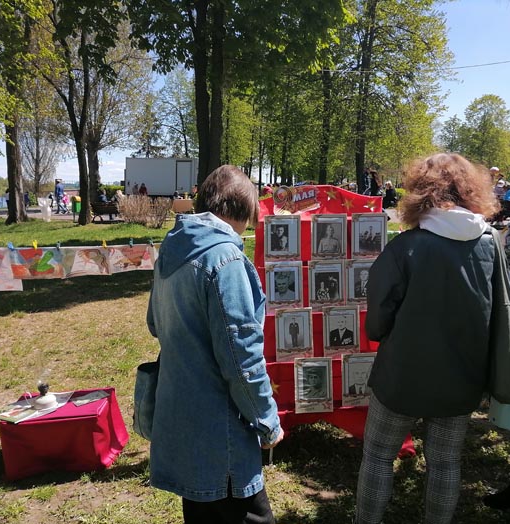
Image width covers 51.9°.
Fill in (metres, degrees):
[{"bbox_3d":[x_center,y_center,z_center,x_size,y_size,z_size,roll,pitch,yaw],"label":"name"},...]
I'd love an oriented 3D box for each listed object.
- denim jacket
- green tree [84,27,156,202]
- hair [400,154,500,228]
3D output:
[{"bbox_3d":[-0.144,0.293,1.700,0.500,0.860,0.370,8,11,44],"label":"denim jacket"},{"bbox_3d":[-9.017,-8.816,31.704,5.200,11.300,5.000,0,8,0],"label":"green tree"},{"bbox_3d":[0.627,-0.230,1.690,0.310,0.240,0.275,-2,8,-14],"label":"hair"}]

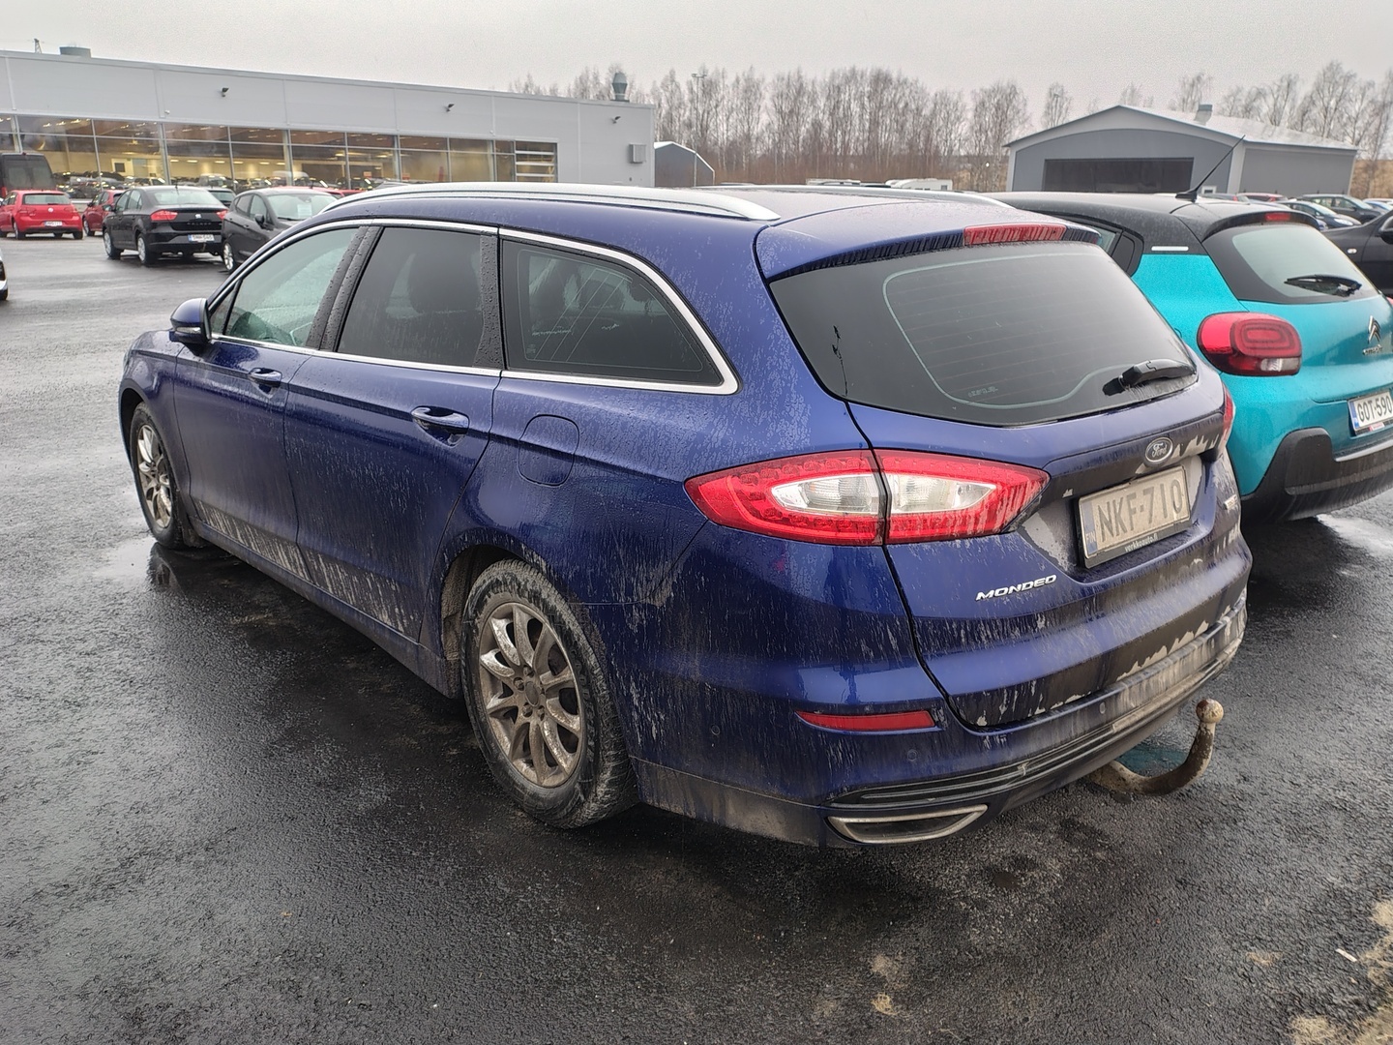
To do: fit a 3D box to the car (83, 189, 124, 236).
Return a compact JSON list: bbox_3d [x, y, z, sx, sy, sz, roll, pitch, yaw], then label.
[{"bbox_3d":[-18.600,-10.000,32.600,1.730,1.470,4.100,-16,24,-42],"label":"car"}]

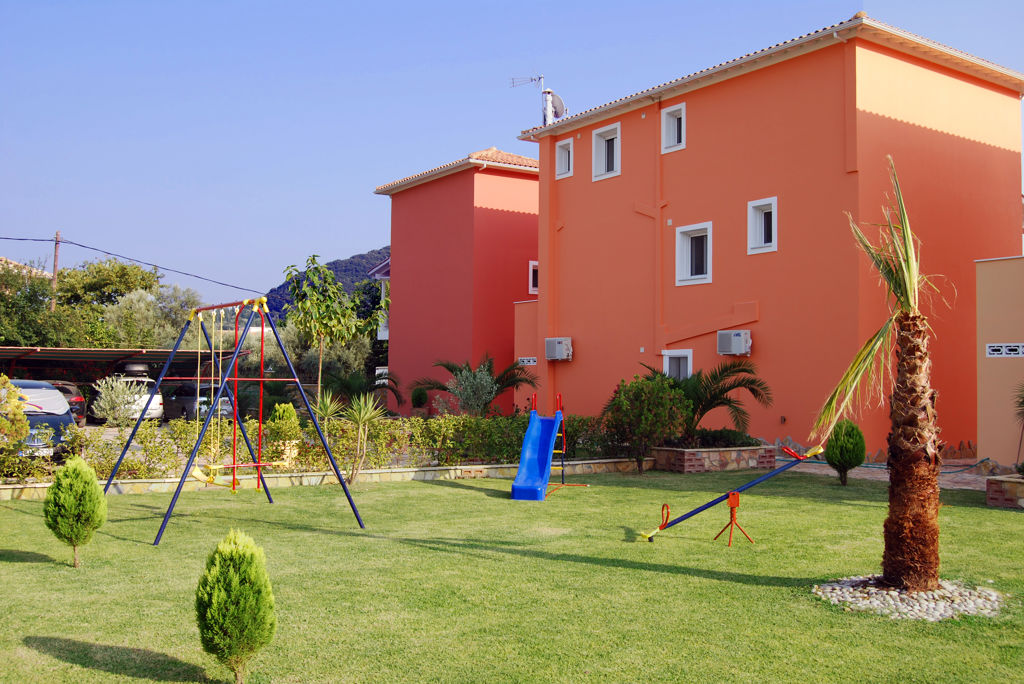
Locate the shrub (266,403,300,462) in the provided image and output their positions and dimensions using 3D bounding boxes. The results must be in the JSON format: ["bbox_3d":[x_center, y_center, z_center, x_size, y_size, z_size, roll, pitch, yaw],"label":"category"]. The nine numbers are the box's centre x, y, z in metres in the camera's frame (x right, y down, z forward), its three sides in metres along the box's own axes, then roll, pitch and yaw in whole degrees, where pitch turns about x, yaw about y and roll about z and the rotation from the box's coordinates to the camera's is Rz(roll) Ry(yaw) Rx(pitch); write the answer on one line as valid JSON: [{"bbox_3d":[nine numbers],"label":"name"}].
[{"bbox_3d":[-3.504,1.389,14.773,0.550,0.931,0.560,1,-2,-13],"label":"shrub"}]

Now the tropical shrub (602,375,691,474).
[{"bbox_3d":[2.251,1.361,15.958,1.385,1.616,1.350,0,-2,8],"label":"tropical shrub"}]

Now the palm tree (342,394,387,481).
[{"bbox_3d":[-2.180,1.411,14.299,0.665,1.330,0.650,1,-2,-9],"label":"palm tree"}]

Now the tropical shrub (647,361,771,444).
[{"bbox_3d":[3.471,1.115,17.538,2.429,1.559,2.100,0,-2,11],"label":"tropical shrub"}]

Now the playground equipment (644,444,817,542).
[{"bbox_3d":[2.137,1.461,9.400,1.770,0.970,0.420,1,-2,0],"label":"playground equipment"}]

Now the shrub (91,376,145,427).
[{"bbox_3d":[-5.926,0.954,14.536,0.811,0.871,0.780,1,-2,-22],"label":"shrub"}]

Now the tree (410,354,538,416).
[{"bbox_3d":[-0.978,1.406,25.490,3.200,2.100,3.000,1,-2,0],"label":"tree"}]

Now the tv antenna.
[{"bbox_3d":[0.770,-6.999,28.100,1.550,1.550,0.800,0,-2,15],"label":"tv antenna"}]

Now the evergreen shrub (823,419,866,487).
[{"bbox_3d":[5.114,1.690,14.888,0.630,1.000,0.630,1,-2,0],"label":"evergreen shrub"}]

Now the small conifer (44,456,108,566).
[{"bbox_3d":[-3.575,1.391,7.916,0.499,0.908,0.470,1,-2,-24],"label":"small conifer"}]

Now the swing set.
[{"bbox_3d":[-3.119,0.757,10.517,2.143,2.377,2.418,2,-3,-36],"label":"swing set"}]

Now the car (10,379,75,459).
[{"bbox_3d":[-8.597,1.407,16.999,1.650,1.500,3.750,2,-3,-33],"label":"car"}]

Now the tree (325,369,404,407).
[{"bbox_3d":[-4.365,1.499,28.440,2.410,1.381,2.200,1,-2,-9],"label":"tree"}]

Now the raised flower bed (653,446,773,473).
[{"bbox_3d":[3.490,2.072,17.442,2.120,0.410,1.300,2,-3,-32],"label":"raised flower bed"}]

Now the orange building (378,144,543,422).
[{"bbox_3d":[-0.636,-2.035,36.180,6.750,9.960,7.350,2,-3,-34],"label":"orange building"}]

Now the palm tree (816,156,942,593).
[{"bbox_3d":[2.830,0.206,7.532,1.000,3.360,0.950,1,-2,0],"label":"palm tree"}]

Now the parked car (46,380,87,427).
[{"bbox_3d":[-14.891,1.944,30.729,1.790,1.470,4.300,2,-3,-34],"label":"parked car"}]

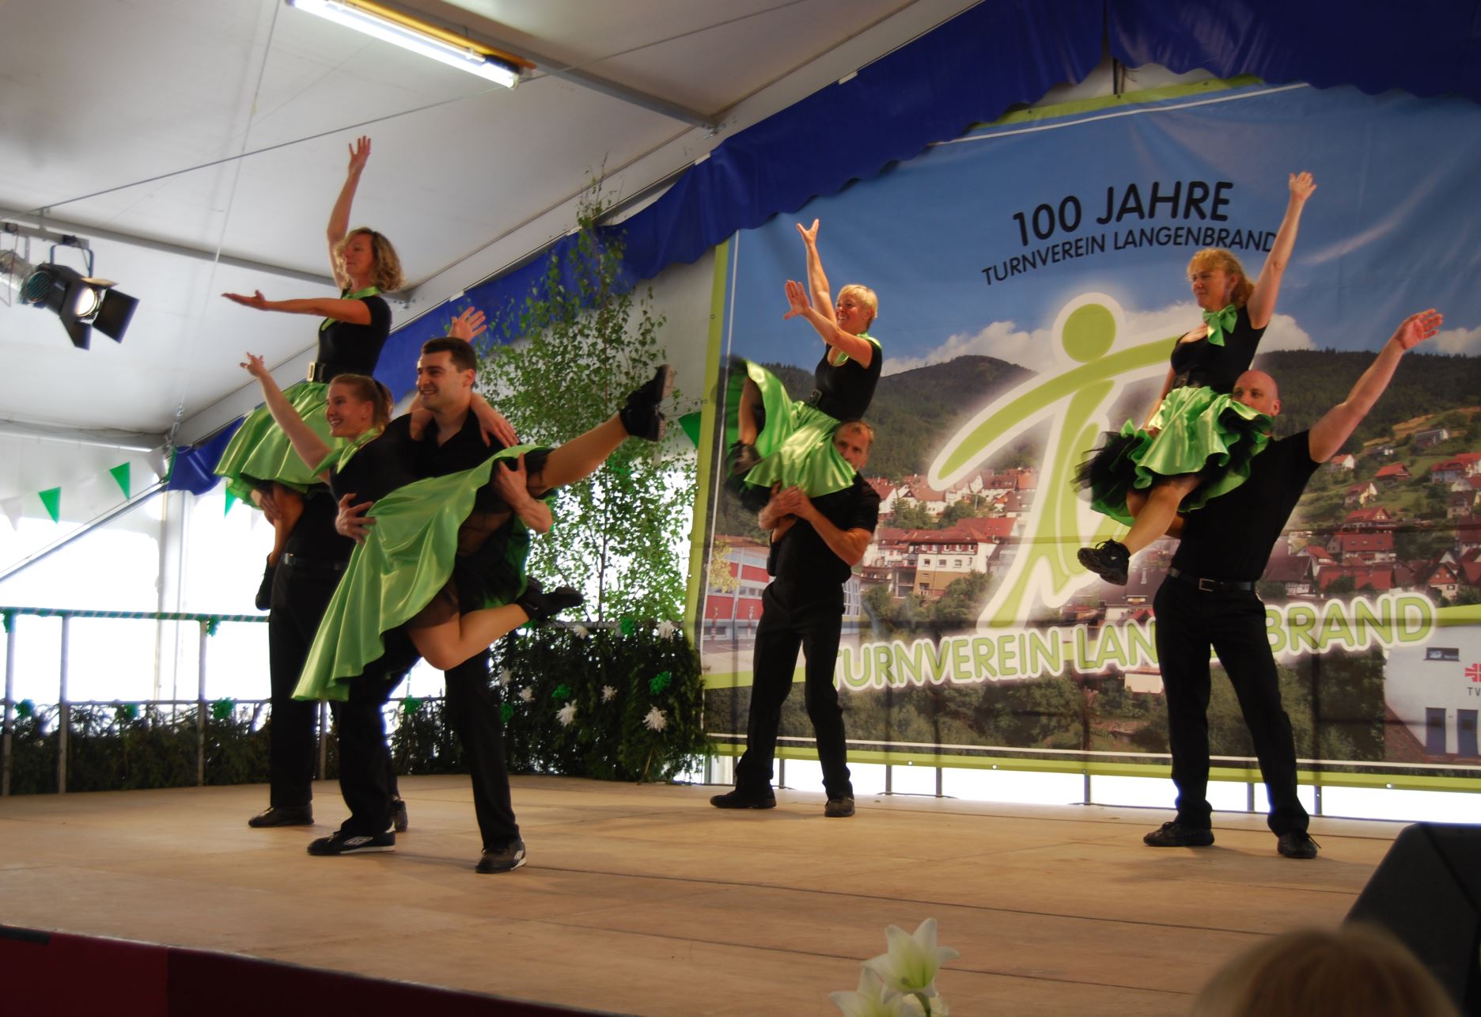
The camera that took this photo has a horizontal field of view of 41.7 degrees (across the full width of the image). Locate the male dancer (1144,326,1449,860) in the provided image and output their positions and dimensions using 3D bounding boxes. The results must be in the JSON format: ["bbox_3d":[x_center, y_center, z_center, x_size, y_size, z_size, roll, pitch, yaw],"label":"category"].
[{"bbox_3d":[2.047,0.296,7.200,1.050,1.950,0.780,-3,-6,42],"label":"male dancer"}]

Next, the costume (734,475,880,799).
[{"bbox_3d":[0.304,0.580,8.800,0.560,1.450,0.520,-3,-6,42],"label":"costume"}]

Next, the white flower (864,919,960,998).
[{"bbox_3d":[0.258,0.676,2.920,0.140,0.115,0.135,-3,-6,35],"label":"white flower"}]

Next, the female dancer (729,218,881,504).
[{"bbox_3d":[0.286,-0.534,8.580,0.720,1.450,0.540,4,-6,-40],"label":"female dancer"}]

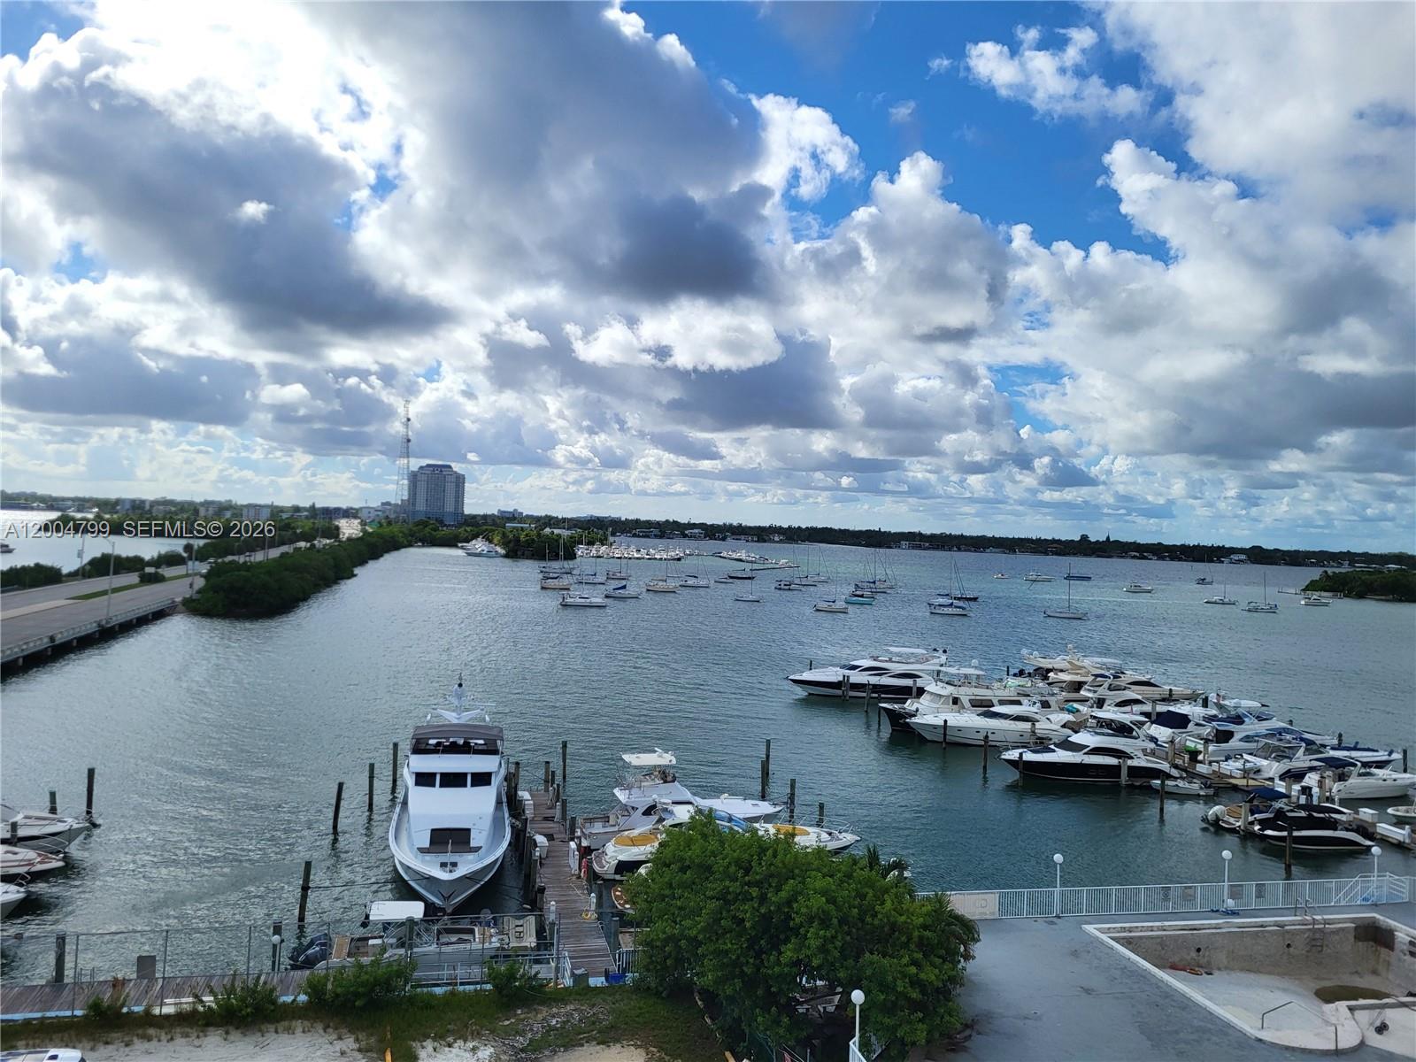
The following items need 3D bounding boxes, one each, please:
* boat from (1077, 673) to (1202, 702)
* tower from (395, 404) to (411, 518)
[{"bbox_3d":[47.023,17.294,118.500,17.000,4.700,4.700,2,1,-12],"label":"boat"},{"bbox_3d":[-297.699,-65.535,1040.000,15.500,121.000,14.500,2,1,0],"label":"tower"}]

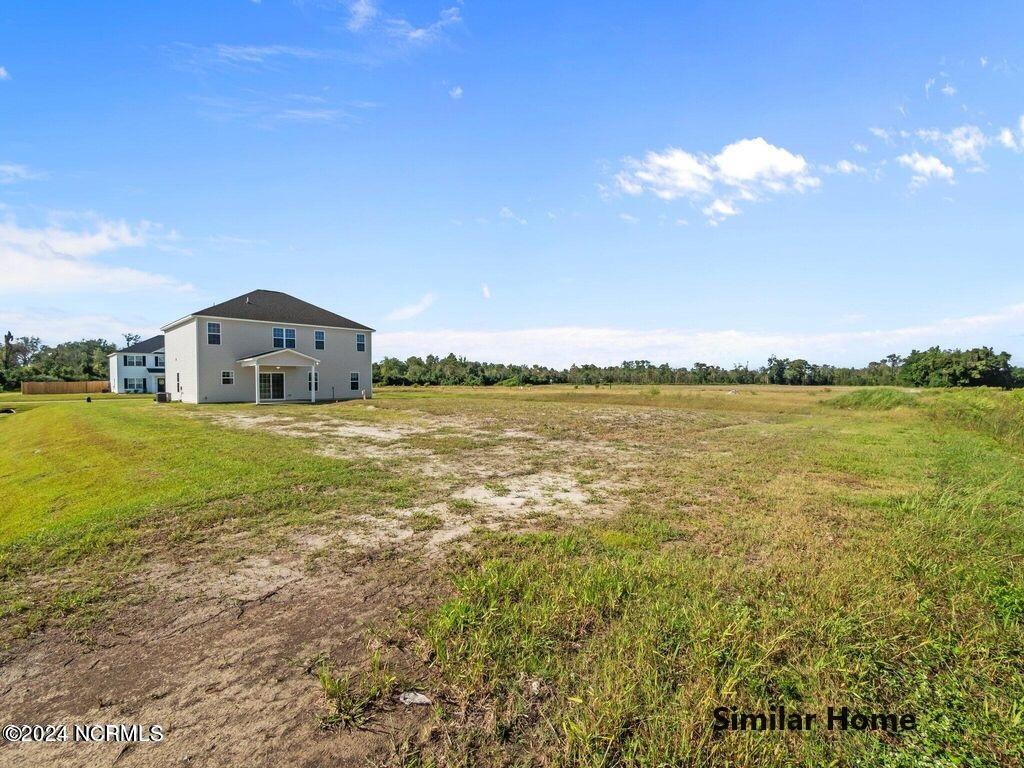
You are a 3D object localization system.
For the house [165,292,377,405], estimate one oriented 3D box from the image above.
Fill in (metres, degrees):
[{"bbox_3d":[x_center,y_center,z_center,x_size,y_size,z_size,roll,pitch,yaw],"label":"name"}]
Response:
[{"bbox_3d":[-20.904,-3.457,36.472,14.765,9.574,13.503,0,1,42],"label":"house"}]

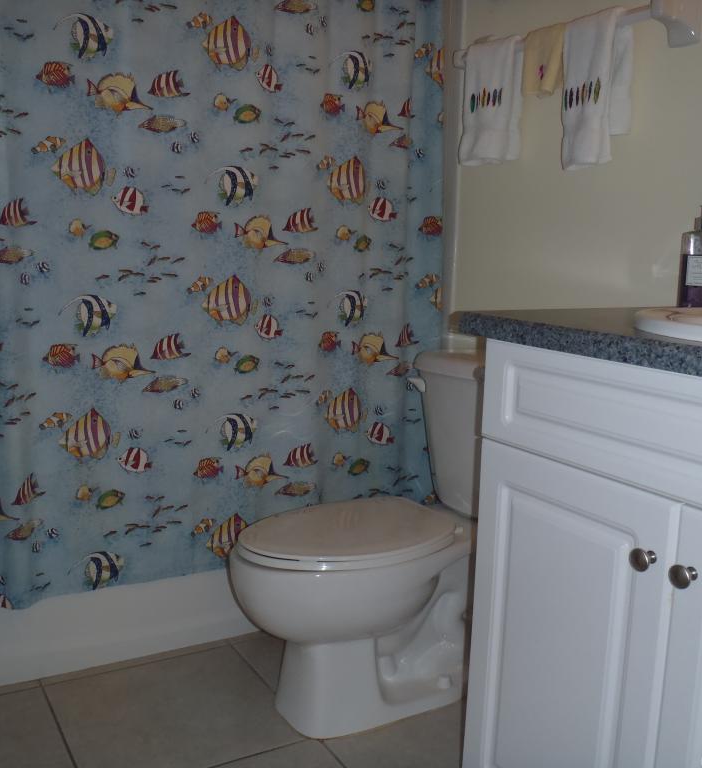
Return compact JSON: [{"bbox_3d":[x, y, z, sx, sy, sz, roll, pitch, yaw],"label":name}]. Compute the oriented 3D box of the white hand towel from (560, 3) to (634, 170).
[{"bbox_3d":[0.491,-0.587,1.671,0.066,0.290,0.154,-4,11,-30],"label":"white hand towel"}]

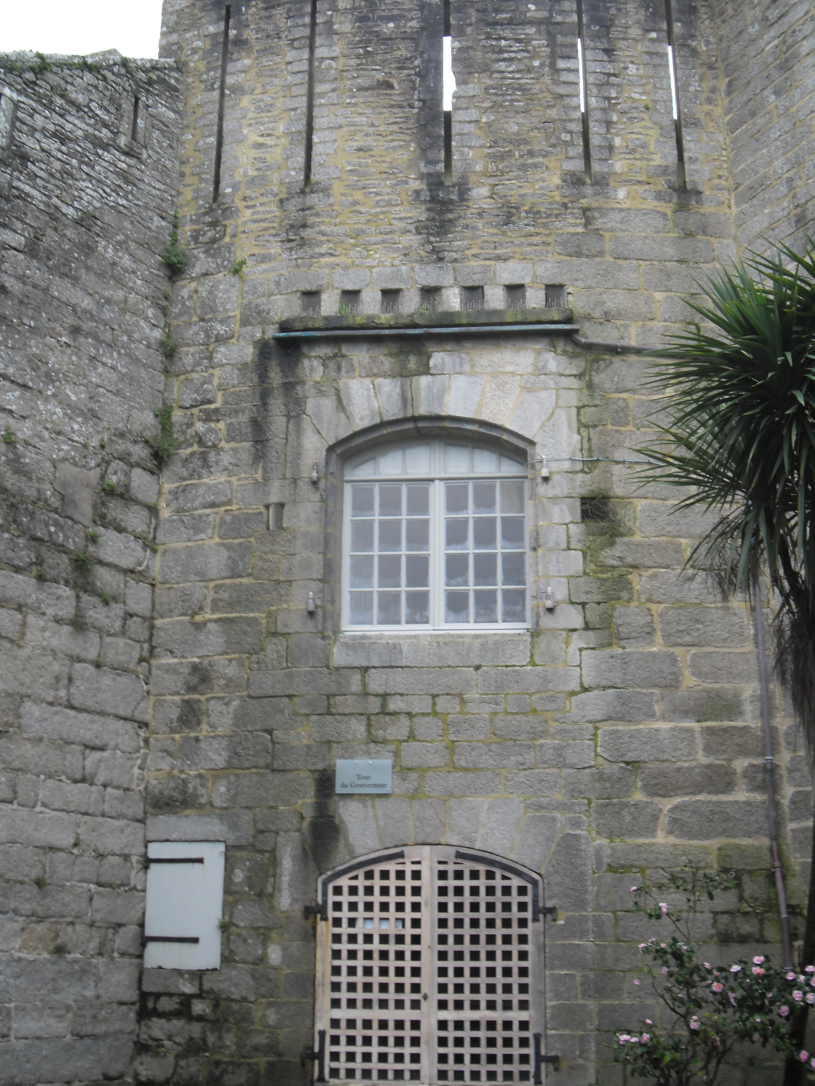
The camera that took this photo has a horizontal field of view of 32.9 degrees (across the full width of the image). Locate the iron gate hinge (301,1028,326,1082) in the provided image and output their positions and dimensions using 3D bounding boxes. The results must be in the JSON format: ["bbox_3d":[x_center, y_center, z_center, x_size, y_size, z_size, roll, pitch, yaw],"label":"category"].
[{"bbox_3d":[-0.820,4.471,12.032,0.230,0.439,0.060,-1,-15,5],"label":"iron gate hinge"}]

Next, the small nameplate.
[{"bbox_3d":[-0.395,2.135,12.621,0.518,0.309,0.015,-2,-15,7],"label":"small nameplate"}]

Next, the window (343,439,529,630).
[{"bbox_3d":[0.277,-0.092,13.501,1.830,1.930,0.100,-1,-15,5],"label":"window"}]

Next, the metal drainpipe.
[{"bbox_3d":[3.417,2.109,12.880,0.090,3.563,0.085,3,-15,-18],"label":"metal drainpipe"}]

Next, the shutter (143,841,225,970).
[{"bbox_3d":[-2.073,3.357,12.816,0.770,1.142,0.050,-5,-15,18],"label":"shutter"}]

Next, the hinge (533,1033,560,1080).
[{"bbox_3d":[1.200,4.422,11.846,0.237,0.429,0.060,-1,-15,5],"label":"hinge"}]

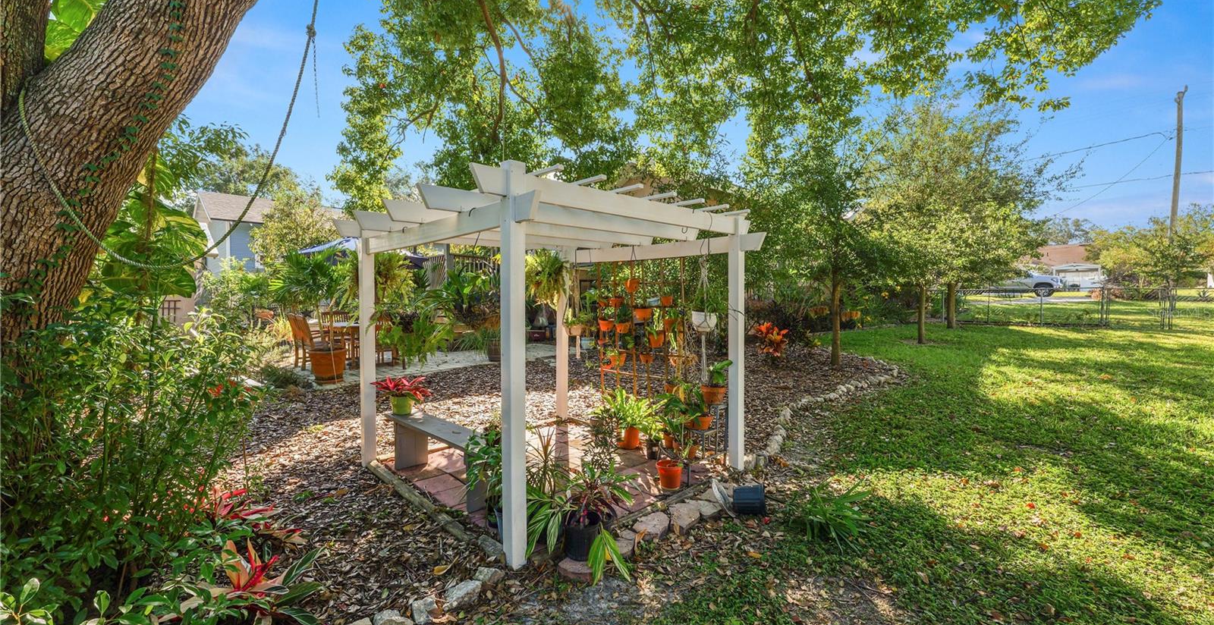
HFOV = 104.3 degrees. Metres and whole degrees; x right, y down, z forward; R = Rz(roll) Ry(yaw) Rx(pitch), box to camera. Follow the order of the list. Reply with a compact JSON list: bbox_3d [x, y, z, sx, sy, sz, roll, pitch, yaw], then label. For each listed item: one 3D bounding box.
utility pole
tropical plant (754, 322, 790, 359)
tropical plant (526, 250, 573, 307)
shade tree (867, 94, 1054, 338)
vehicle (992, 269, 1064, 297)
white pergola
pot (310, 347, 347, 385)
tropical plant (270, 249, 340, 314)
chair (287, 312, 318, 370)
[{"bbox_3d":[29.678,-6.165,24.724,0.300,11.200,0.300,-2,3,-40],"label":"utility pole"},{"bbox_3d":[3.287,0.557,9.400,0.660,0.720,0.660,1,2,19],"label":"tropical plant"},{"bbox_3d":[-0.671,-0.369,5.100,0.580,0.620,0.580,0,2,-7],"label":"tropical plant"},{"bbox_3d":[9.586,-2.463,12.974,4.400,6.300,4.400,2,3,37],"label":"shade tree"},{"bbox_3d":[25.936,-1.922,30.390,1.900,1.800,5.400,-2,3,-43],"label":"vehicle"},{"bbox_3d":[-0.452,0.217,3.930,2.490,2.130,2.630,-2,3,-42],"label":"white pergola"},{"bbox_3d":[-4.188,0.806,7.100,0.530,0.500,0.530,-1,3,-26],"label":"pot"},{"bbox_3d":[-4.609,-0.470,7.200,0.950,0.930,0.920,-1,3,-24],"label":"tropical plant"},{"bbox_3d":[-5.143,0.499,8.150,0.580,0.950,0.550,-2,3,-41],"label":"chair"}]

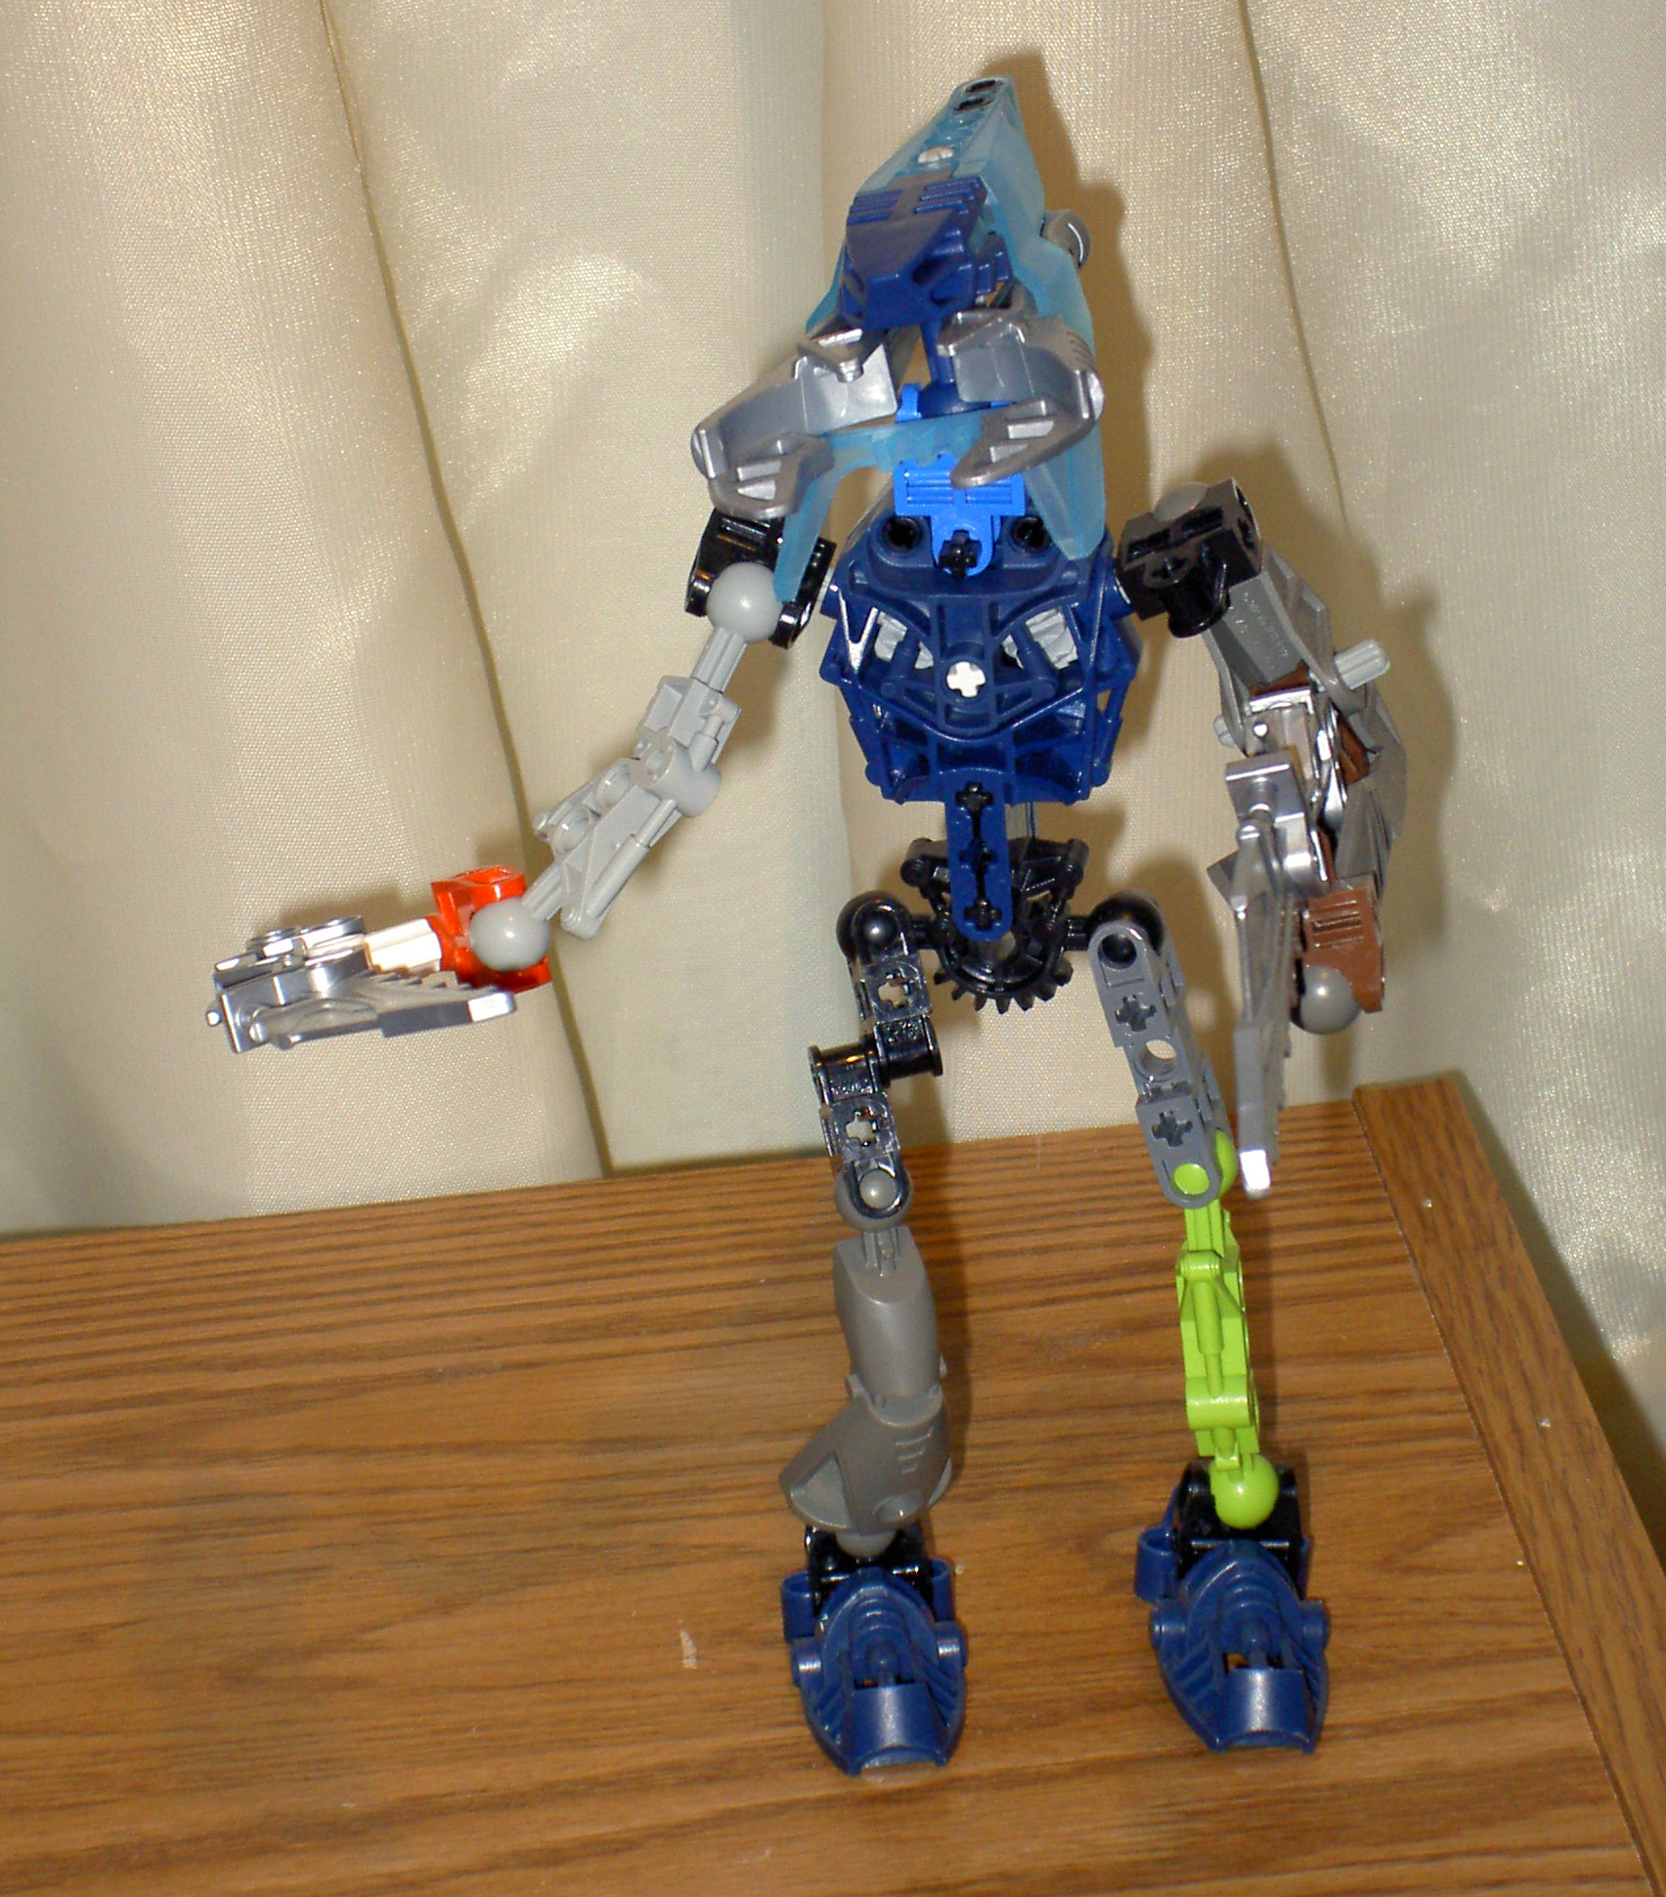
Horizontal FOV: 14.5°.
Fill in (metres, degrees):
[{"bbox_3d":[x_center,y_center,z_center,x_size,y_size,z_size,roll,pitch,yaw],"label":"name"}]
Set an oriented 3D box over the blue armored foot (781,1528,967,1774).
[{"bbox_3d":[0.005,0.087,0.868,0.024,0.021,0.042,-5,33,-3],"label":"blue armored foot"}]

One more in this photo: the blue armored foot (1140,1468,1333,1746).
[{"bbox_3d":[0.054,0.085,0.868,0.024,0.021,0.042,-4,33,-1],"label":"blue armored foot"}]

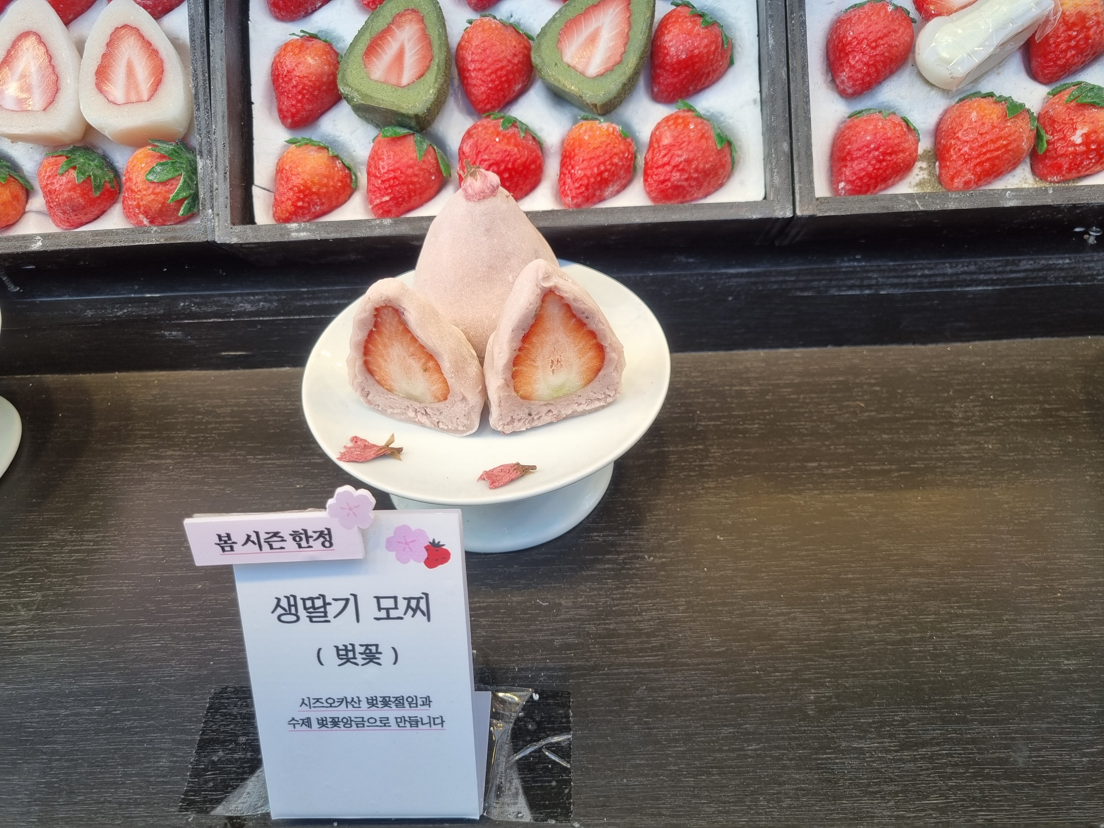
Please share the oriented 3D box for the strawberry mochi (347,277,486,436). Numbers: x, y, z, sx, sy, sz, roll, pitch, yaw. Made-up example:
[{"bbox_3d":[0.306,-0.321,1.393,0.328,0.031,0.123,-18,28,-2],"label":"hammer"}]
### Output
[{"bbox_3d":[-0.051,-0.032,0.327,0.057,0.066,0.034,15,48,18],"label":"strawberry mochi"}]

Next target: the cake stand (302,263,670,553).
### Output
[{"bbox_3d":[-0.026,-0.002,0.371,0.154,0.064,0.154,-2,45,1],"label":"cake stand"}]

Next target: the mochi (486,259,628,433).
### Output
[{"bbox_3d":[-0.004,-0.035,0.323,0.056,0.071,0.034,-17,47,-13],"label":"mochi"}]

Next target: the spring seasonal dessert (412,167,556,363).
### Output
[{"bbox_3d":[-0.029,-0.064,0.345,0.062,0.083,0.061,-2,45,1],"label":"spring seasonal dessert"}]

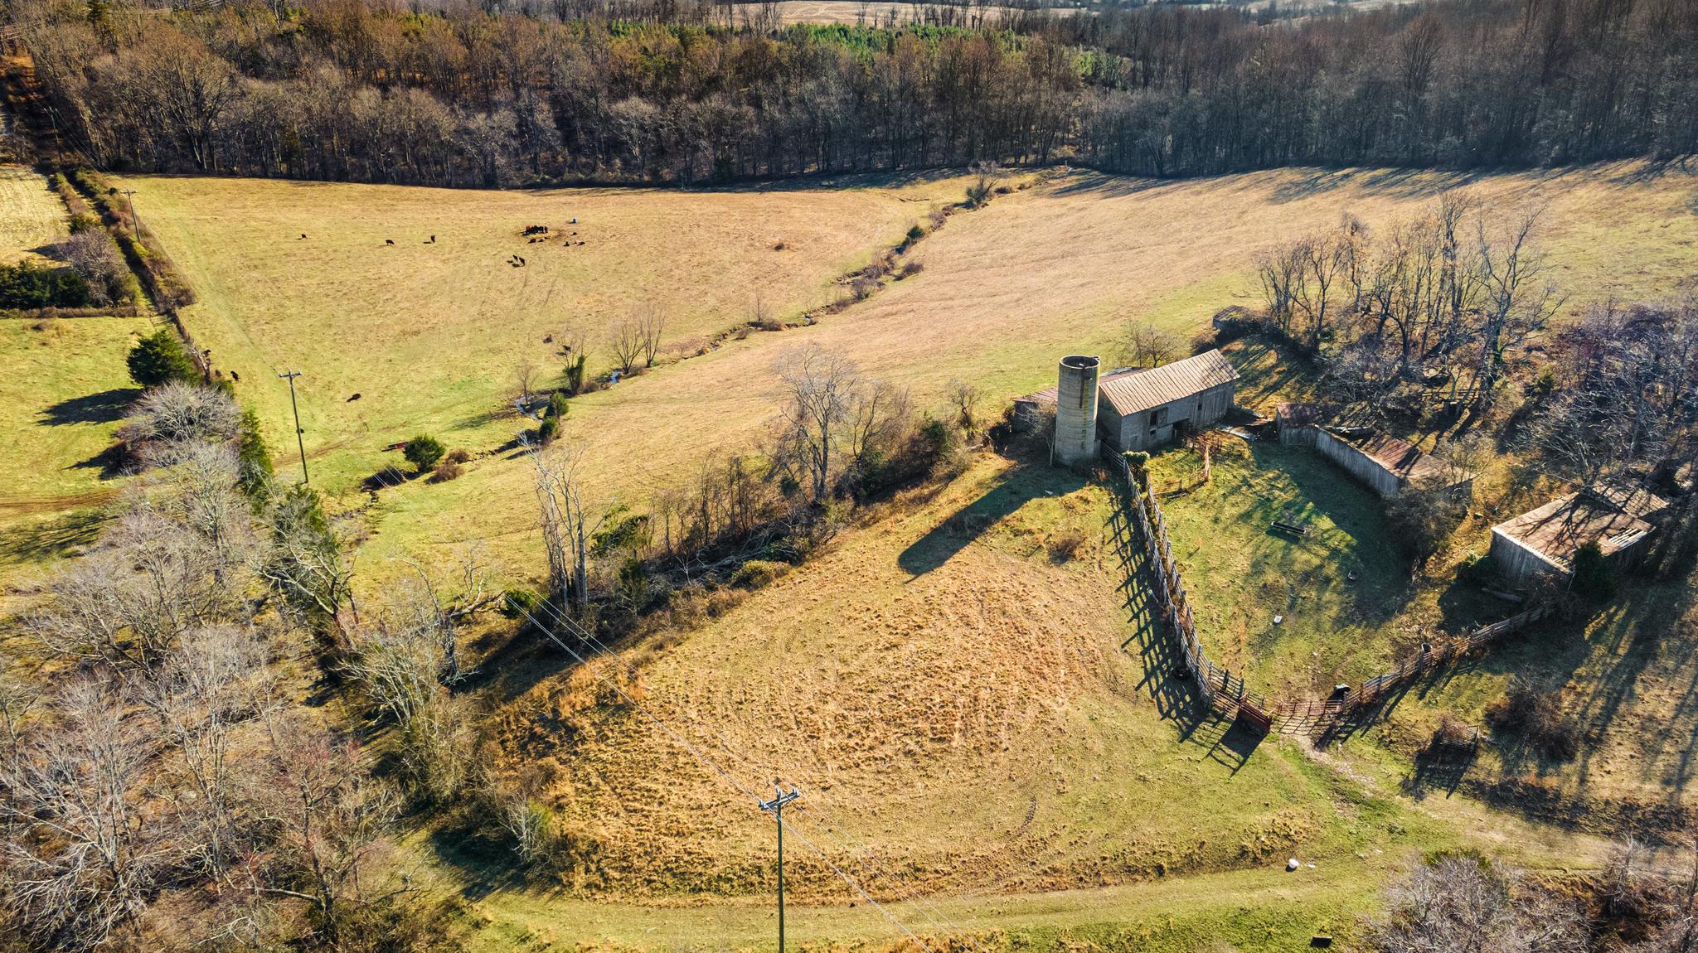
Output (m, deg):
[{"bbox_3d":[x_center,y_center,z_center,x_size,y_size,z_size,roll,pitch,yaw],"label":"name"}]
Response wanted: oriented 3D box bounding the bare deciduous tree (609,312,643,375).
[{"bbox_3d":[-30.995,-18.563,164.160,4.564,8.729,4.336,0,24,0],"label":"bare deciduous tree"}]

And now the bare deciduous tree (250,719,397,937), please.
[{"bbox_3d":[-27.792,19.233,63.217,6.629,14.912,6.298,0,24,0],"label":"bare deciduous tree"}]

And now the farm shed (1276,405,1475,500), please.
[{"bbox_3d":[51.503,-3.198,118.623,10.500,3.200,20.000,-5,25,-11],"label":"farm shed"}]

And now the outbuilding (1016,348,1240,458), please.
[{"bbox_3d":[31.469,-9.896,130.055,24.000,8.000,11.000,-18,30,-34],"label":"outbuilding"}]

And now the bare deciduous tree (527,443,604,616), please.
[{"bbox_3d":[-22.956,4.328,95.971,5.903,15.125,5.608,0,24,0],"label":"bare deciduous tree"}]

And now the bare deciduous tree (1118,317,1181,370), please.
[{"bbox_3d":[37.813,-16.676,148.879,8.000,7.400,7.599,0,24,0],"label":"bare deciduous tree"}]

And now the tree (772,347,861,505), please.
[{"bbox_3d":[-3.123,-4.744,111.426,8.118,15.941,7.712,0,24,0],"label":"tree"}]

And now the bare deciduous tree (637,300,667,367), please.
[{"bbox_3d":[-27.831,-20.164,166.262,4.265,9.917,4.052,0,24,0],"label":"bare deciduous tree"}]

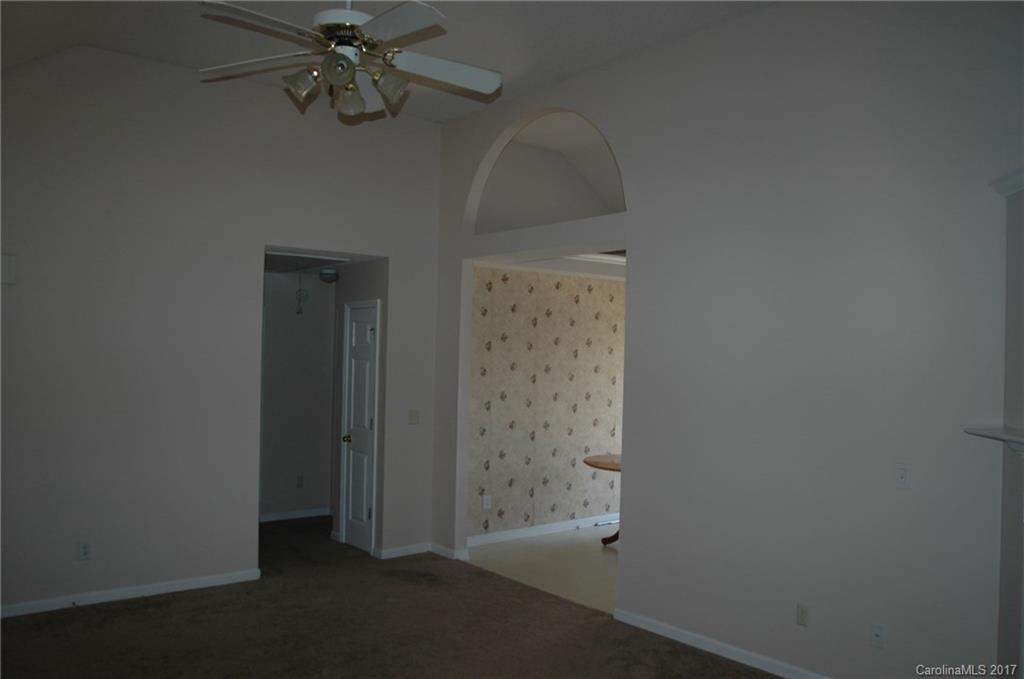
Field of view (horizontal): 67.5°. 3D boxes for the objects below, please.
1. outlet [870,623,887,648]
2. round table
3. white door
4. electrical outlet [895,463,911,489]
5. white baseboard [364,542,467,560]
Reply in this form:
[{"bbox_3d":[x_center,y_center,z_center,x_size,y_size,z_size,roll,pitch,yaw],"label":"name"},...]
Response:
[{"bbox_3d":[1.734,1.401,3.626,0.010,0.116,0.072,3,-2,-41],"label":"outlet"},{"bbox_3d":[1.208,1.468,6.837,1.160,0.750,1.160,1,-1,0],"label":"round table"},{"bbox_3d":[-1.286,0.737,6.499,0.050,2.080,0.500,3,-2,-41],"label":"white door"},{"bbox_3d":[1.817,0.637,3.564,0.010,0.116,0.072,3,-2,-41],"label":"electrical outlet"},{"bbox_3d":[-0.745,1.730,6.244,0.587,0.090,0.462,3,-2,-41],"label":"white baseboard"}]

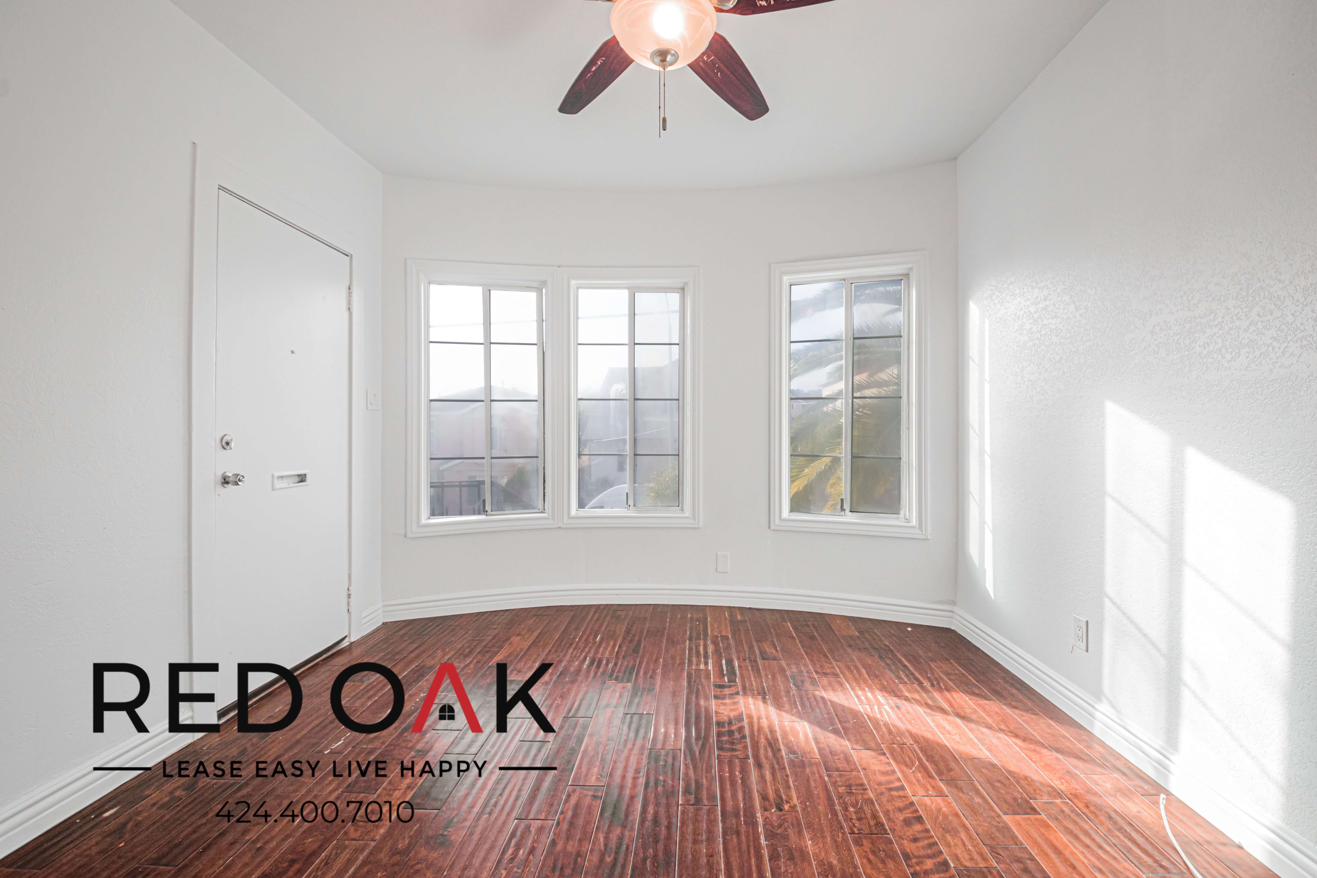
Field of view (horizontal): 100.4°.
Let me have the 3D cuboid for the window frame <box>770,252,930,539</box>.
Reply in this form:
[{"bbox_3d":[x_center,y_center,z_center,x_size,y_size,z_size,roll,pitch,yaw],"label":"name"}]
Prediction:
[{"bbox_3d":[1.149,-0.255,3.357,0.905,1.665,0.100,0,1,19],"label":"window frame"}]

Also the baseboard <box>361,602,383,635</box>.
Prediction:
[{"bbox_3d":[-1.630,1.015,3.123,0.016,0.132,0.197,0,1,4],"label":"baseboard"}]

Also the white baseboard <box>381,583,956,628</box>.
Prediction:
[{"bbox_3d":[0.044,1.014,3.367,3.305,0.132,0.425,0,1,2],"label":"white baseboard"}]

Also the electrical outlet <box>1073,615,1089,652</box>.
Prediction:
[{"bbox_3d":[1.626,0.748,2.110,0.010,0.118,0.072,0,1,4],"label":"electrical outlet"}]

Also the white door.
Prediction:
[{"bbox_3d":[-1.706,0.041,2.530,0.045,2.035,0.800,0,0,4],"label":"white door"}]

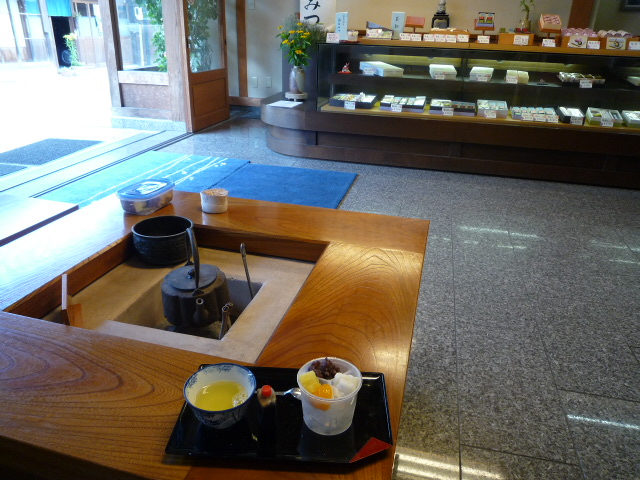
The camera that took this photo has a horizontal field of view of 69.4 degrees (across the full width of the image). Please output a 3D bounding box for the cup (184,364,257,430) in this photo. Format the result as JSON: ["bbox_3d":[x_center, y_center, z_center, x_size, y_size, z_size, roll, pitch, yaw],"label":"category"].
[{"bbox_3d":[-0.130,0.215,0.614,0.092,0.052,0.092,1,24,-1],"label":"cup"}]

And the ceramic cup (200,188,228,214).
[{"bbox_3d":[-0.307,-0.114,1.358,0.081,0.053,0.081,1,24,-1],"label":"ceramic cup"}]

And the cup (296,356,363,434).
[{"bbox_3d":[0.012,0.210,0.615,0.085,0.067,0.085,1,24,-1],"label":"cup"}]

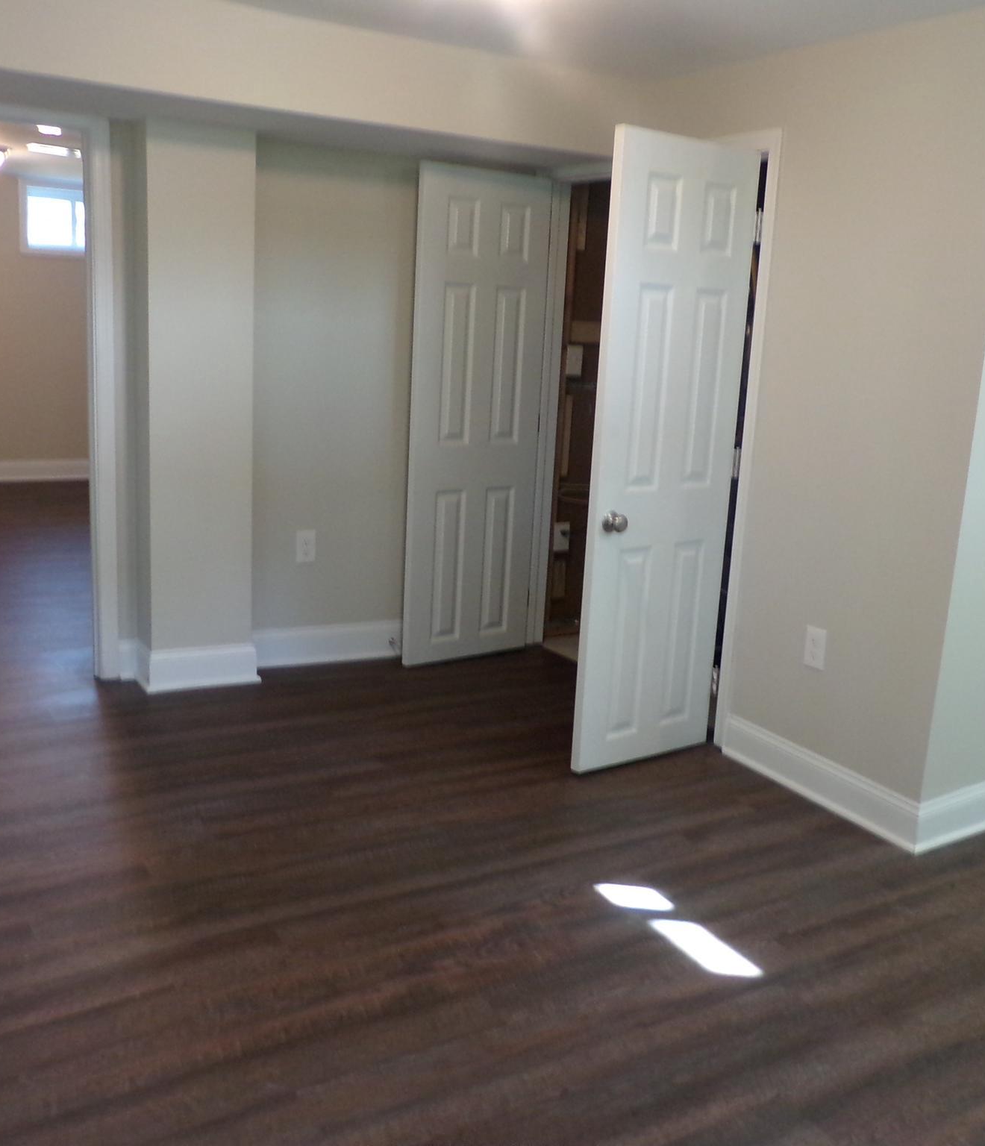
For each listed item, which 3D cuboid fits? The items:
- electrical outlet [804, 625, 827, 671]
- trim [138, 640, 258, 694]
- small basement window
[{"bbox_3d":[0.968,0.224,3.438,0.010,0.118,0.074,-5,15,-31],"label":"electrical outlet"},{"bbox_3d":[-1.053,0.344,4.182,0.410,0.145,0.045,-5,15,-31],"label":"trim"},{"bbox_3d":[-3.072,-2.567,8.398,0.730,0.510,0.100,-5,15,-31],"label":"small basement window"}]

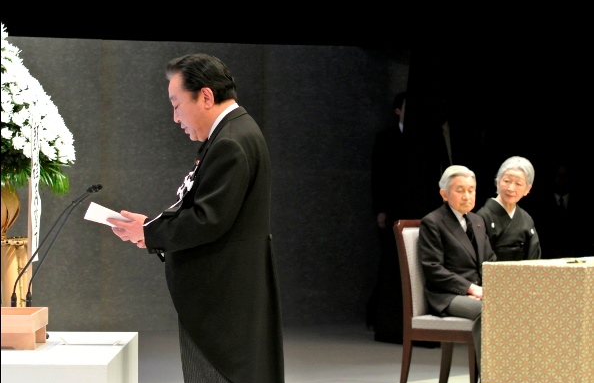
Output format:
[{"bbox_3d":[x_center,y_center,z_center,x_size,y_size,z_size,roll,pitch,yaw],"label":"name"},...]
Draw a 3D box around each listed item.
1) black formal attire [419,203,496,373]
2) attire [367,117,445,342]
[{"bbox_3d":[0.978,0.548,17.400,0.660,1.000,0.520,1,1,39],"label":"black formal attire"},{"bbox_3d":[0.735,0.285,22.600,0.340,1.500,0.520,1,1,45],"label":"attire"}]

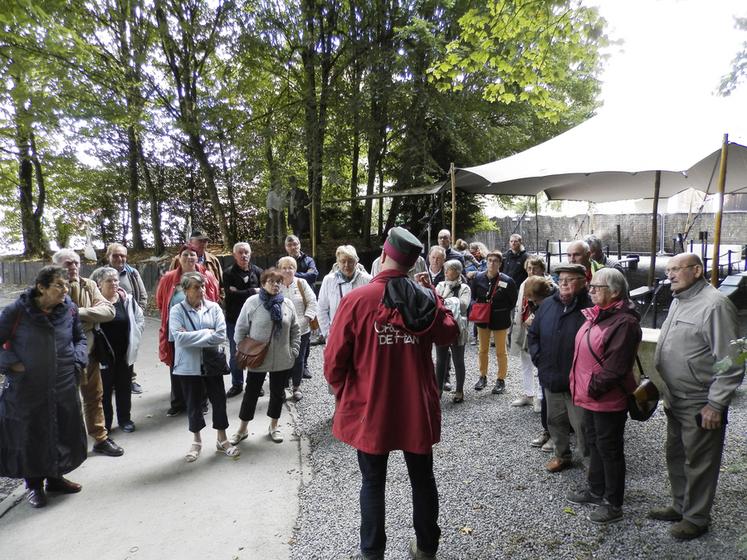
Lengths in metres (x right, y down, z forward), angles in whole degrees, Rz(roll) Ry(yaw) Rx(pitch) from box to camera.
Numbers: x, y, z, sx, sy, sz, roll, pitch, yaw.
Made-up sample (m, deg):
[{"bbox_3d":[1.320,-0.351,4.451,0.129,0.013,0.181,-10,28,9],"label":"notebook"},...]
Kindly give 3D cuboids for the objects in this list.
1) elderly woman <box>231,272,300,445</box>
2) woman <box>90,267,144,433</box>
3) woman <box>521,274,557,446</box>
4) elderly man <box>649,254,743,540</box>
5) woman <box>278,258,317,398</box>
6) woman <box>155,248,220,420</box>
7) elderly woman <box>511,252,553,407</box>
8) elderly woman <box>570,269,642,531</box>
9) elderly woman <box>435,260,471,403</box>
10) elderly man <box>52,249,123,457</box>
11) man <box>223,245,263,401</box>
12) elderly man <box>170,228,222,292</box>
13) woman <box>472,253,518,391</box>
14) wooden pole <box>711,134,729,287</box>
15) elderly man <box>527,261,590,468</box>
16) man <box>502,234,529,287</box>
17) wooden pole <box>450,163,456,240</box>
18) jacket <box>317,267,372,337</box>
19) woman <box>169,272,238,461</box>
[{"bbox_3d":[-0.988,0.672,4.828,0.550,1.553,0.380,-2,5,-20],"label":"elderly woman"},{"bbox_3d":[-2.455,0.616,5.173,0.500,1.570,0.360,-5,7,-43],"label":"woman"},{"bbox_3d":[1.532,0.713,4.742,0.420,1.491,0.480,-4,6,-42],"label":"woman"},{"bbox_3d":[2.048,0.704,3.381,0.420,1.727,0.520,-2,5,-24],"label":"elderly man"},{"bbox_3d":[-0.869,0.533,6.021,0.480,1.591,0.360,-1,5,-14],"label":"woman"},{"bbox_3d":[-1.886,0.499,5.428,0.600,1.709,0.400,-2,5,-22],"label":"woman"},{"bbox_3d":[1.747,0.549,5.823,0.480,1.605,0.380,4,6,40],"label":"elderly woman"},{"bbox_3d":[1.523,0.733,3.557,0.380,1.620,0.500,-3,6,-28],"label":"elderly woman"},{"bbox_3d":[0.899,0.560,6.076,0.460,1.560,0.350,1,5,14],"label":"elderly woman"},{"bbox_3d":[-2.442,0.592,4.589,0.450,1.720,0.530,4,6,38],"label":"elderly man"},{"bbox_3d":[-1.486,0.445,6.212,0.530,1.730,0.380,-1,5,-14],"label":"man"},{"bbox_3d":[-2.053,0.381,6.257,0.570,1.850,0.380,-1,5,-16],"label":"elderly man"},{"bbox_3d":[1.406,0.486,6.266,0.540,1.640,0.360,1,5,16],"label":"woman"},{"bbox_3d":[5.733,-0.660,8.977,0.095,3.450,0.095,0,5,0],"label":"wooden pole"},{"bbox_3d":[1.558,0.679,4.357,0.550,1.641,0.400,3,6,35],"label":"elderly man"},{"bbox_3d":[2.227,0.173,8.473,0.500,1.770,0.350,2,5,18],"label":"man"},{"bbox_3d":[1.927,-1.009,12.961,0.085,3.450,0.085,0,5,0],"label":"wooden pole"},{"bbox_3d":[-0.252,0.237,5.040,0.560,0.750,0.360,-1,5,-9],"label":"jacket"},{"bbox_3d":[-1.440,0.708,4.533,0.520,1.546,0.380,-3,5,-29],"label":"woman"}]

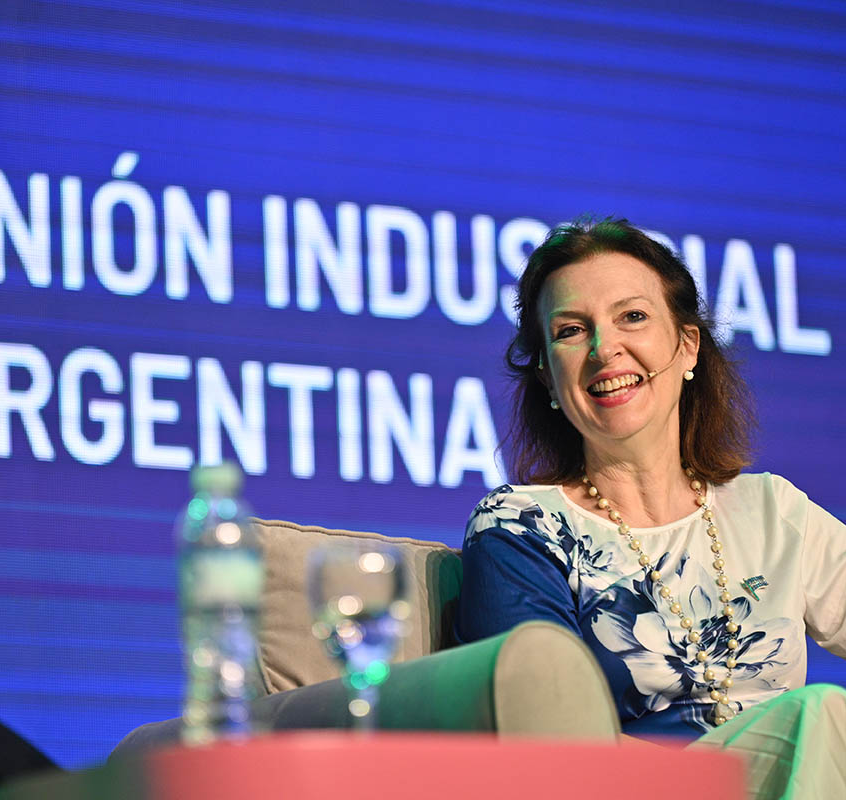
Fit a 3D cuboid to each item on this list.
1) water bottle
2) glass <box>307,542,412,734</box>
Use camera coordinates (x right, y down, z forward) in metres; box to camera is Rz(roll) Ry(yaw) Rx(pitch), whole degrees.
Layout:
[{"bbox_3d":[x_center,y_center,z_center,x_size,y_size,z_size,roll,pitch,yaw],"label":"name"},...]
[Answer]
[{"bbox_3d":[-0.153,0.157,4.150,0.060,0.214,0.060,-2,-9,0],"label":"water bottle"},{"bbox_3d":[-0.048,0.187,4.170,0.070,0.153,0.070,-2,-9,0],"label":"glass"}]

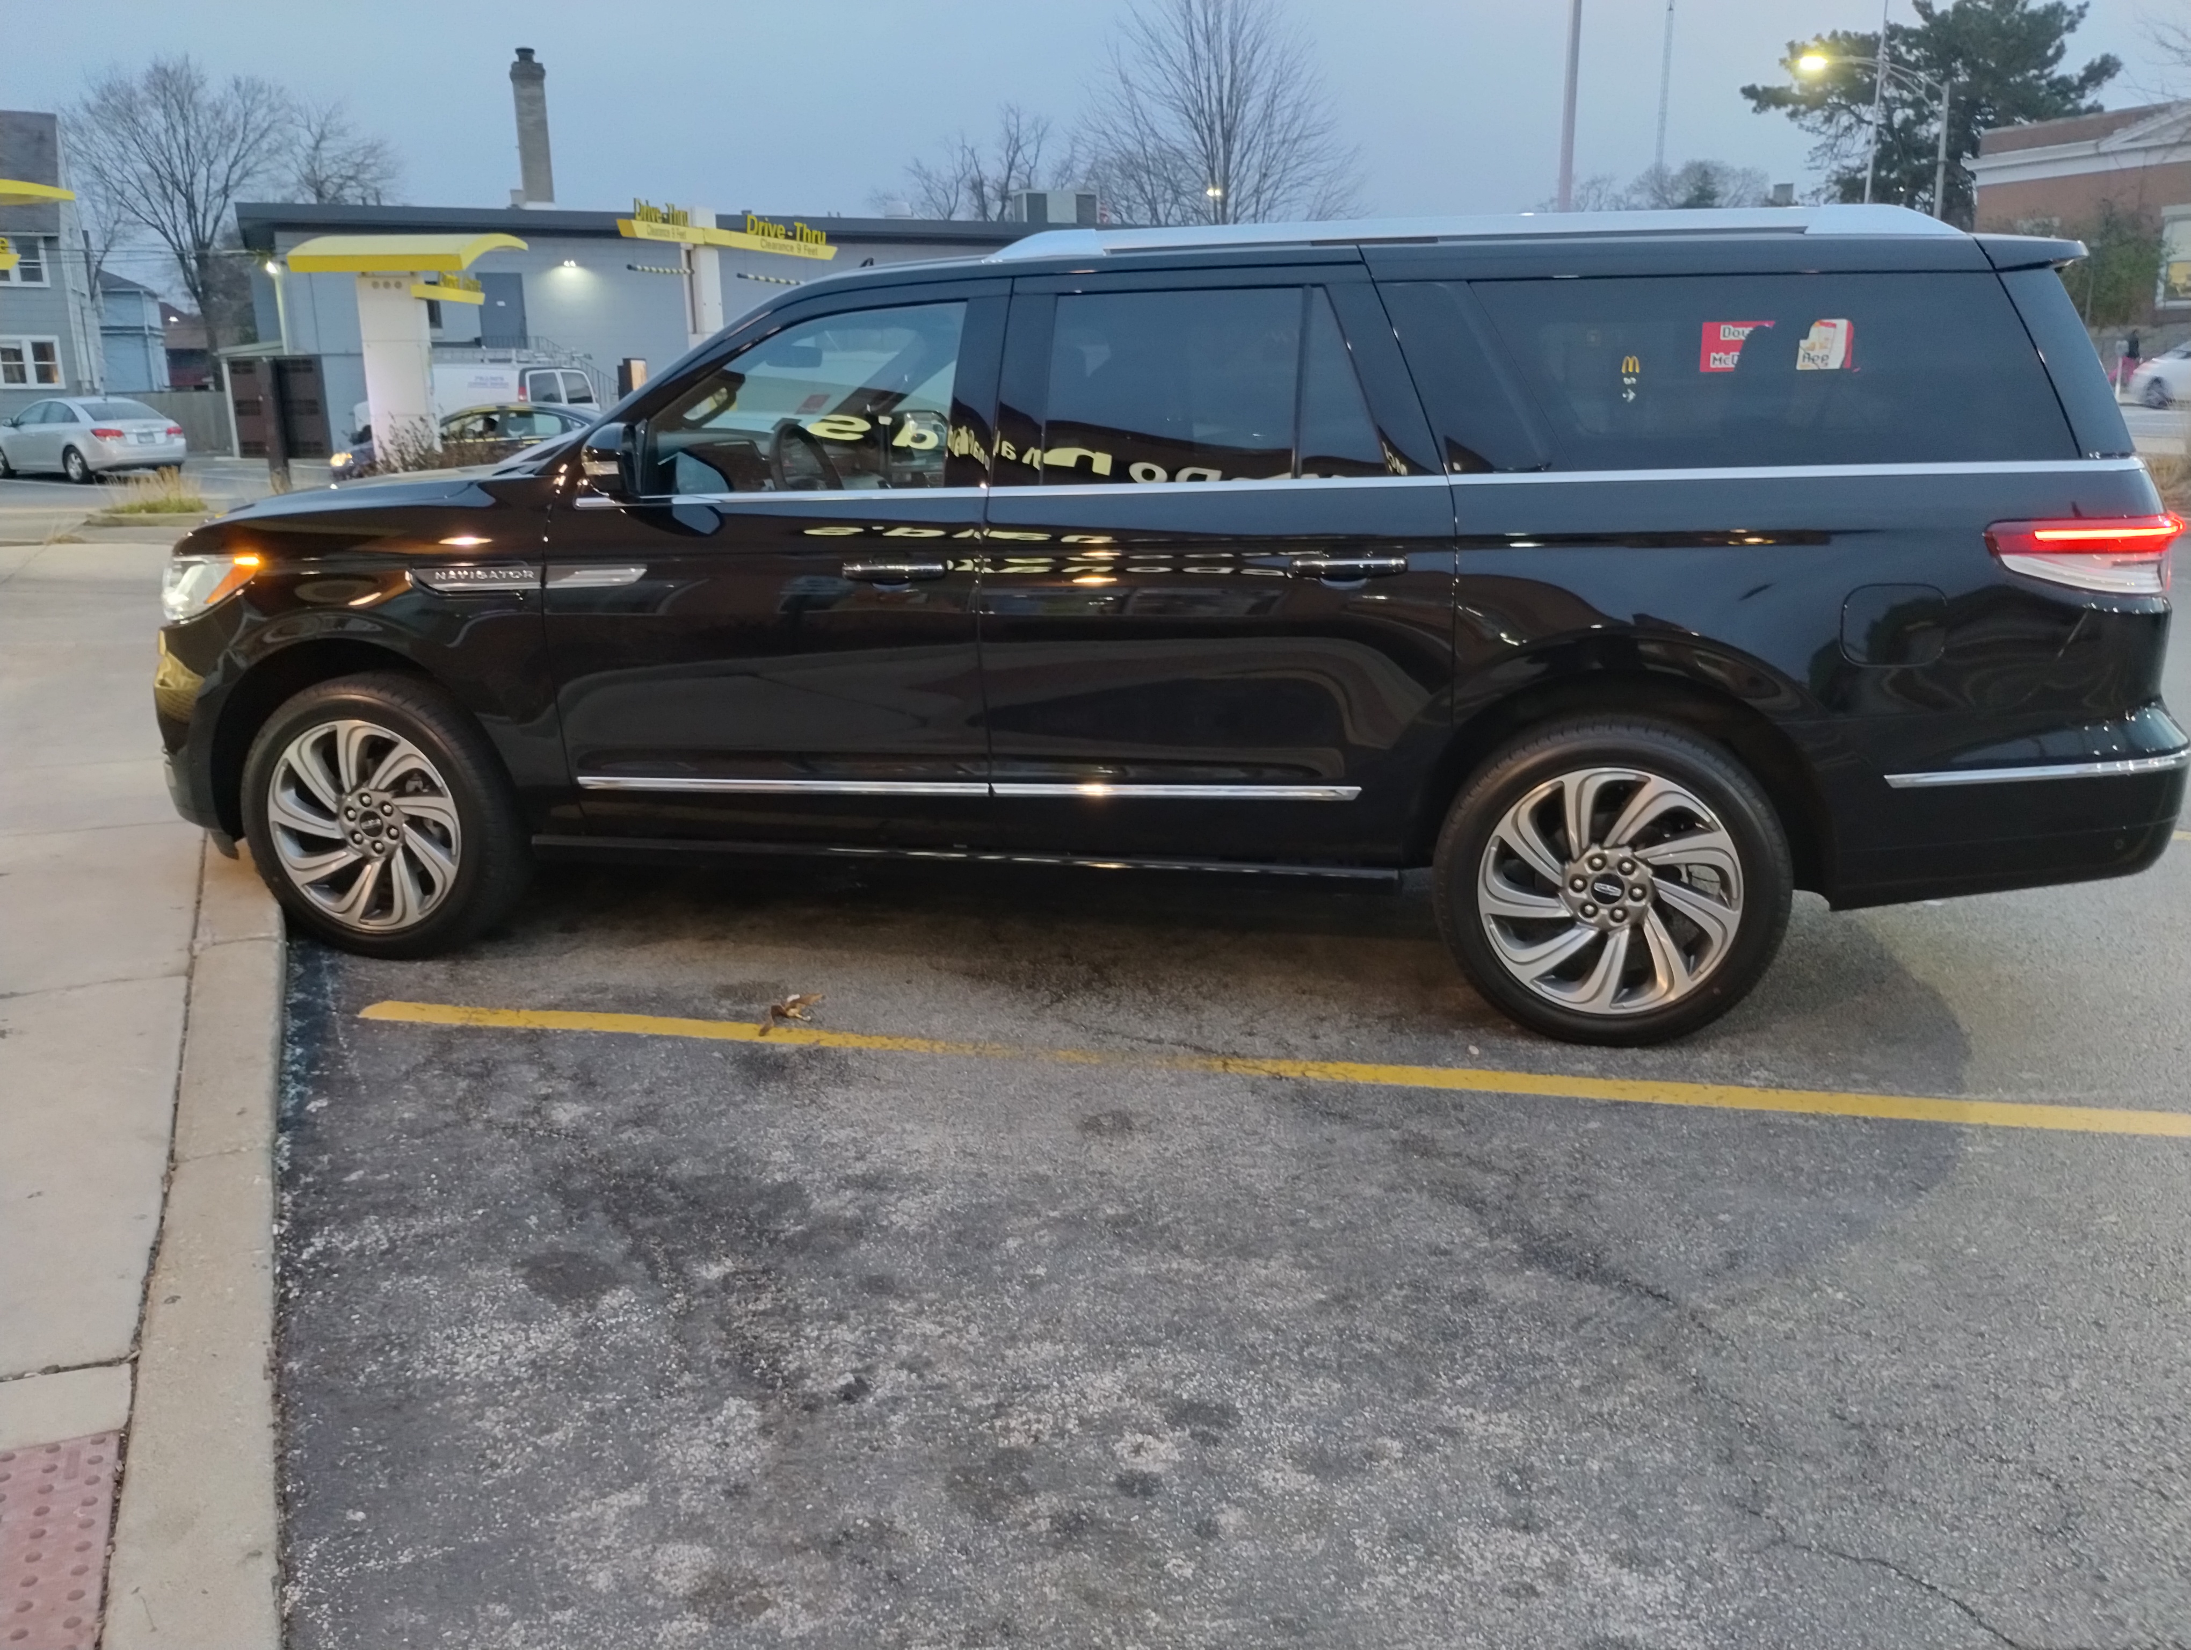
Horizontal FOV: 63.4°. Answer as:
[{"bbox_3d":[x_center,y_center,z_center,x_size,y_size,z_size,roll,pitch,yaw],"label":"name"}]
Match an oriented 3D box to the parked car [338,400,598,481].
[{"bbox_3d":[-8.909,-5.628,26.916,4.800,1.470,1.840,-4,14,-15],"label":"parked car"}]

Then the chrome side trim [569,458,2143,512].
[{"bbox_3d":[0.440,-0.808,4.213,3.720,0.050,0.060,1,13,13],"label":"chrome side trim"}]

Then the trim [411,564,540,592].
[{"bbox_3d":[-1.629,-0.646,4.667,0.383,0.063,0.025,3,15,13],"label":"trim"}]

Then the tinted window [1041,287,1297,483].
[{"bbox_3d":[0.178,-1.041,4.209,0.604,0.454,0.040,3,1,13],"label":"tinted window"}]

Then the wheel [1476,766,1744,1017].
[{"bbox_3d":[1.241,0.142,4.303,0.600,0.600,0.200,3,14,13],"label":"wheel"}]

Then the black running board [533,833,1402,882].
[{"bbox_3d":[-0.390,0.086,4.622,2.346,0.042,0.070,3,15,13],"label":"black running board"}]

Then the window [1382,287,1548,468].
[{"bbox_3d":[0.837,-1.022,4.053,0.396,0.438,0.040,3,0,13],"label":"window"}]

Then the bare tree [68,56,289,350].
[{"bbox_3d":[-30.298,-19.188,58.976,7.268,11.838,7.268,-8,16,-25],"label":"bare tree"}]

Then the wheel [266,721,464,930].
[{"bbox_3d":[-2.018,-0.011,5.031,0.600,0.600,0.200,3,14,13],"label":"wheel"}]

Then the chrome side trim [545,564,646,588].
[{"bbox_3d":[-1.285,-0.641,4.585,0.282,0.058,0.025,3,15,13],"label":"chrome side trim"}]

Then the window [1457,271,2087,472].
[{"bbox_3d":[1.476,-1.001,3.919,1.286,0.427,0.050,3,0,13],"label":"window"}]

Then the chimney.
[{"bbox_3d":[-15.140,-18.785,47.908,0.980,4.050,0.980,-5,14,-19],"label":"chimney"}]

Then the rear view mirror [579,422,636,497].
[{"bbox_3d":[-1.197,-0.913,4.440,0.150,0.200,0.240,1,13,5],"label":"rear view mirror"}]

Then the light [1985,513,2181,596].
[{"bbox_3d":[2.138,-0.594,3.859,0.416,0.167,0.180,3,15,13],"label":"light"}]

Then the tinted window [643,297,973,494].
[{"bbox_3d":[-0.749,-1.080,4.504,0.860,0.490,0.050,3,-1,13],"label":"tinted window"}]

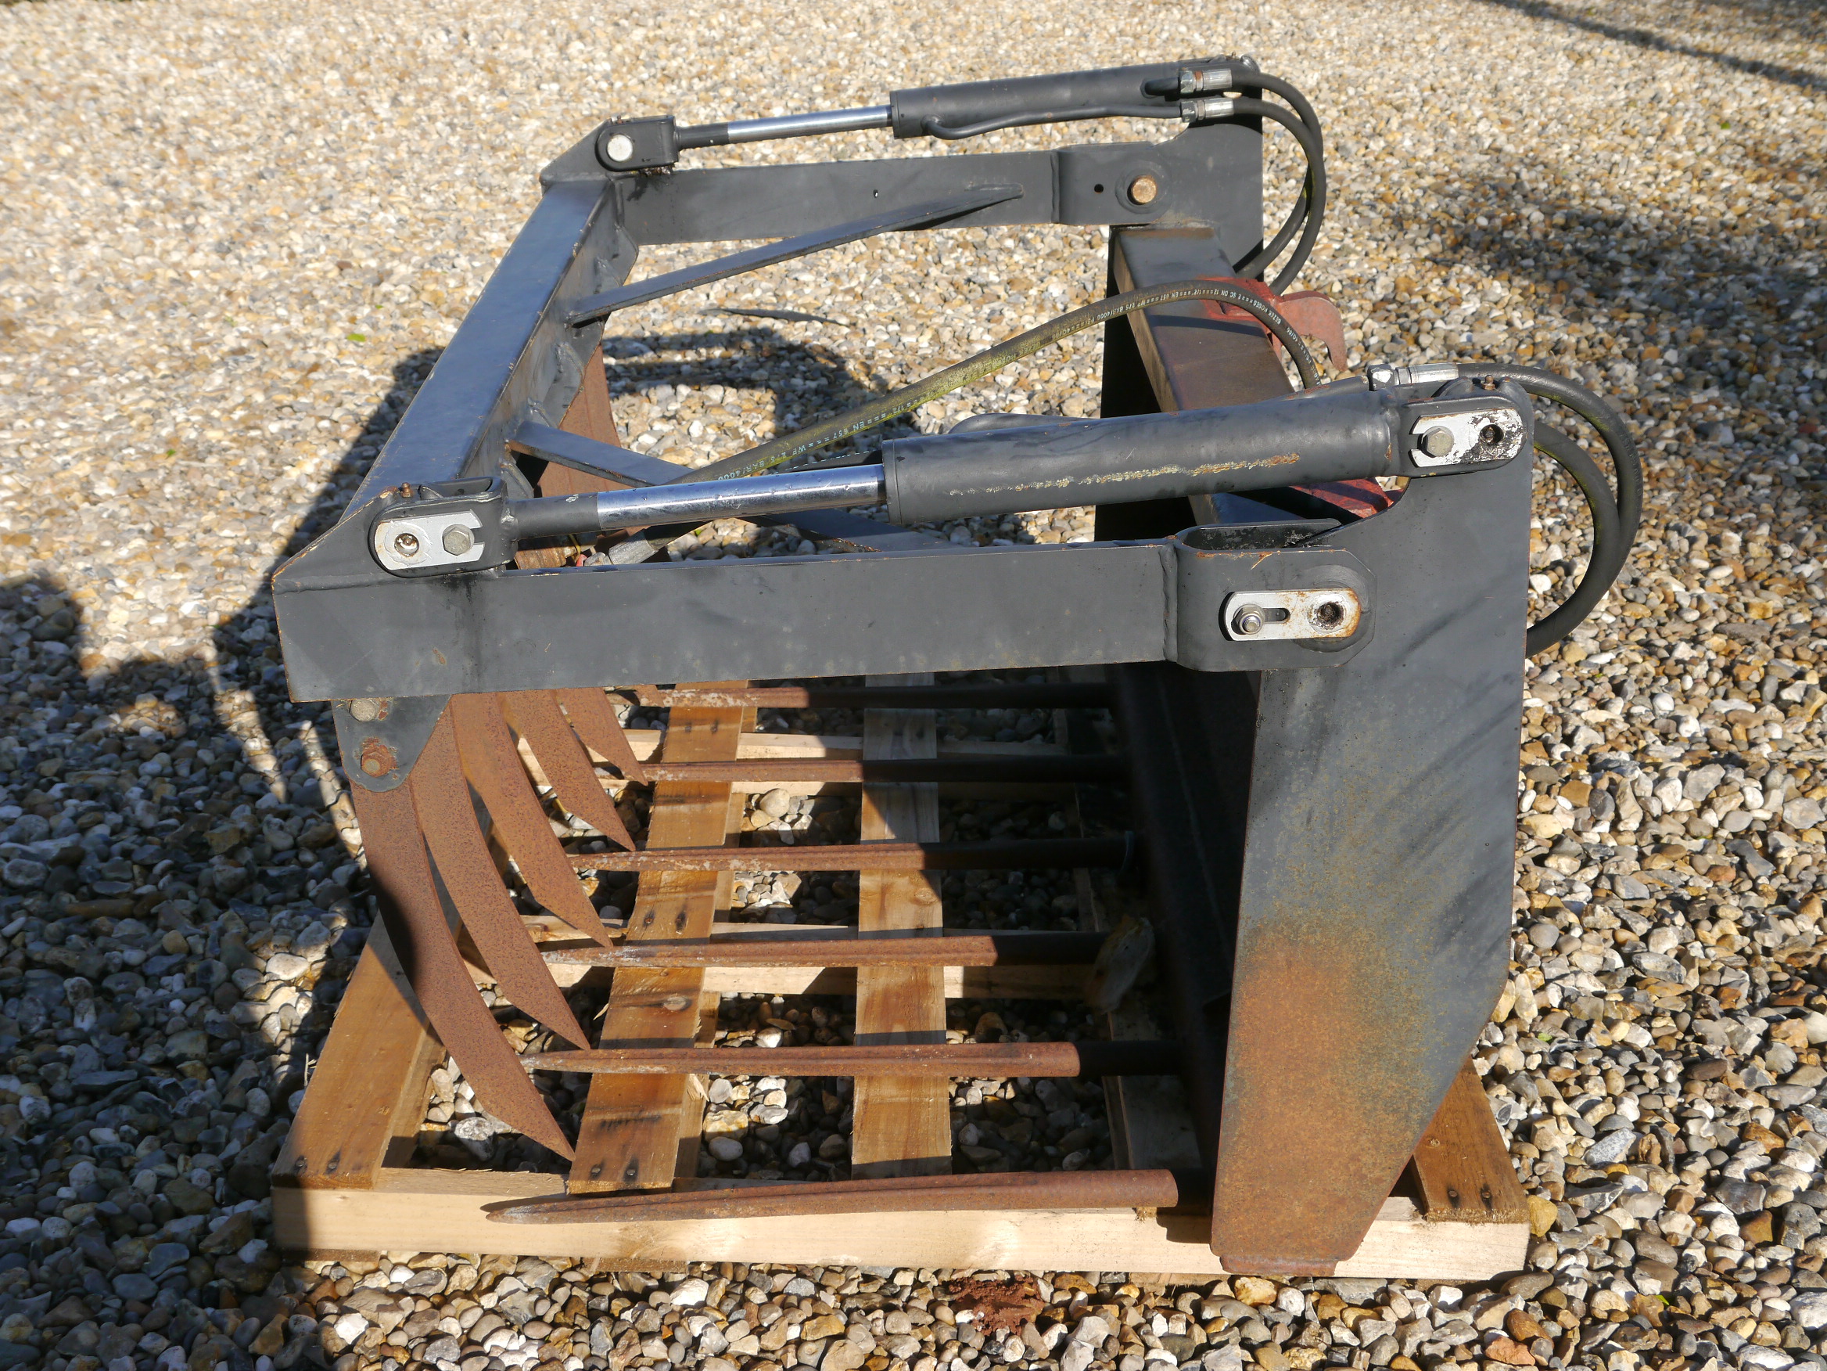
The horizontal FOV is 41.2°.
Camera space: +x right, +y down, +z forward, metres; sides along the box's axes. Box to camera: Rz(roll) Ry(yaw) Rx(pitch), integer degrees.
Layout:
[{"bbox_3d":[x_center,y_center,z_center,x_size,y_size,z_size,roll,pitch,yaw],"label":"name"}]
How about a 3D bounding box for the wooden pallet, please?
[{"bbox_3d":[-0.013,0.206,2.556,1.030,0.095,1.230,2,24,-1],"label":"wooden pallet"}]

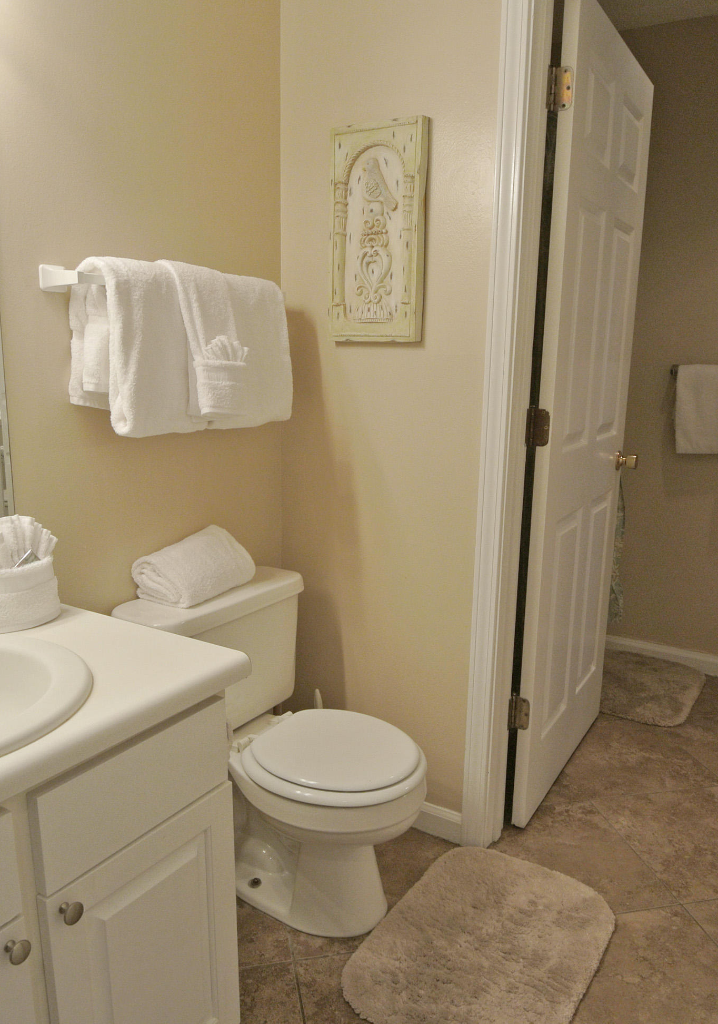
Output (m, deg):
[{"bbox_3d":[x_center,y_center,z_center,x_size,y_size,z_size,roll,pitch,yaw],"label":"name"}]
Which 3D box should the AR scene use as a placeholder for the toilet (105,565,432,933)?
[{"bbox_3d":[-0.154,0.550,1.744,0.655,0.700,0.470,9,15,34],"label":"toilet"}]

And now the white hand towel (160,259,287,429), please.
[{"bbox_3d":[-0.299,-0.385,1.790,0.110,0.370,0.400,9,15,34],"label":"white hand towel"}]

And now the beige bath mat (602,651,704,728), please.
[{"bbox_3d":[1.083,0.677,2.975,0.440,0.030,0.590,7,12,29],"label":"beige bath mat"}]

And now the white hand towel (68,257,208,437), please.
[{"bbox_3d":[-0.428,-0.317,1.505,0.135,0.315,0.270,7,12,29],"label":"white hand towel"}]

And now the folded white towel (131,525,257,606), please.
[{"bbox_3d":[-0.370,0.127,1.802,0.150,0.115,0.285,7,13,24],"label":"folded white towel"}]

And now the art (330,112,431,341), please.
[{"bbox_3d":[0.043,-0.663,1.833,0.246,0.494,0.033,9,15,34],"label":"art"}]

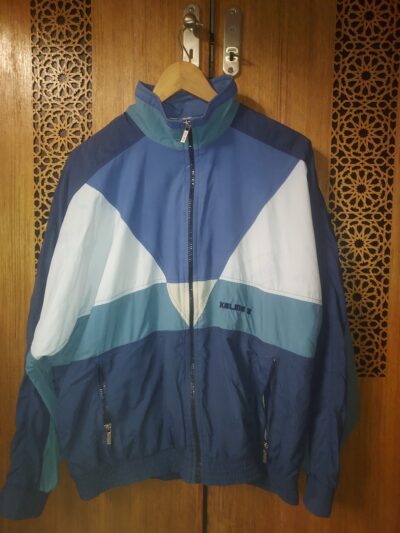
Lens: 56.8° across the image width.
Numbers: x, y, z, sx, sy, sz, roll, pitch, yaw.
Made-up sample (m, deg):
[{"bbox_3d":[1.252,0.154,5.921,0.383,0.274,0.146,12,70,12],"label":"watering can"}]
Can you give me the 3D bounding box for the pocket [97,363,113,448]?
[{"bbox_3d":[-0.190,0.274,0.735,0.024,0.168,0.020,-4,5,8],"label":"pocket"}]

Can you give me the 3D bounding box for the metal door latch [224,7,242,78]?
[{"bbox_3d":[0.066,-0.458,0.752,0.037,0.143,0.014,1,4,2],"label":"metal door latch"}]

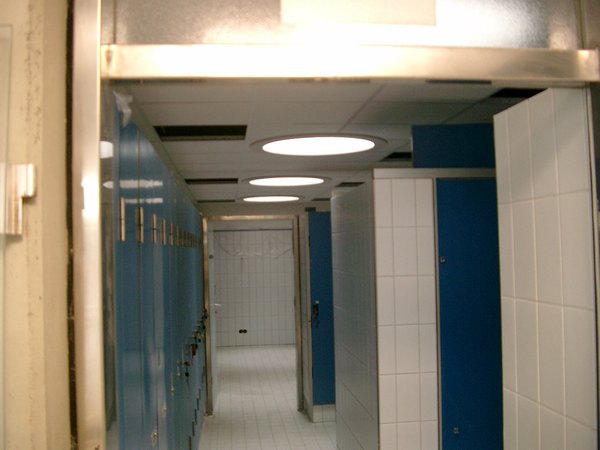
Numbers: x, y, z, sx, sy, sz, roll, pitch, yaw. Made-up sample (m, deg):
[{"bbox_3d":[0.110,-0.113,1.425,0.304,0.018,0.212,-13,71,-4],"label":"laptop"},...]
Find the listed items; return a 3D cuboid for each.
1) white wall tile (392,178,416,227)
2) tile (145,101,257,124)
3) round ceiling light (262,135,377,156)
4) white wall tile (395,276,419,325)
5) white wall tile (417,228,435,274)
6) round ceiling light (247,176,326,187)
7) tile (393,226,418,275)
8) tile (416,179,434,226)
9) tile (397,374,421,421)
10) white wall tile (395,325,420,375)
[{"bbox_3d":[0.538,-0.111,3.335,0.122,0.246,0.010,-1,-2,-7],"label":"white wall tile"},{"bbox_3d":[-0.475,-0.529,2.993,0.490,0.020,0.480,-1,-2,-7],"label":"tile"},{"bbox_3d":[0.117,-0.487,4.000,0.700,0.050,0.700,-1,-2,-7],"label":"round ceiling light"},{"bbox_3d":[0.547,0.388,3.315,0.122,0.246,0.010,-1,-2,-7],"label":"white wall tile"},{"bbox_3d":[0.651,0.137,3.338,0.092,0.246,0.010,-1,-2,-7],"label":"white wall tile"},{"bbox_3d":[-0.123,-0.401,5.992,0.700,0.050,0.700,-1,-2,-7],"label":"round ceiling light"},{"bbox_3d":[0.543,0.139,3.325,0.122,0.246,0.010,-1,-2,-7],"label":"tile"},{"bbox_3d":[0.647,-0.112,3.348,0.092,0.246,0.010,-1,-2,-7],"label":"tile"},{"bbox_3d":[0.555,0.888,3.294,0.122,0.246,0.010,-1,-2,-7],"label":"tile"},{"bbox_3d":[0.551,0.638,3.304,0.122,0.246,0.010,-1,-2,-7],"label":"white wall tile"}]

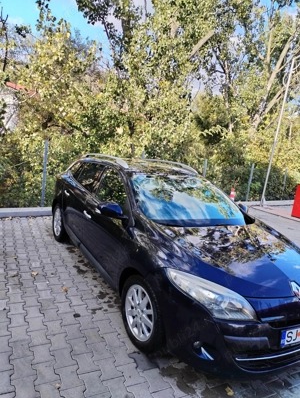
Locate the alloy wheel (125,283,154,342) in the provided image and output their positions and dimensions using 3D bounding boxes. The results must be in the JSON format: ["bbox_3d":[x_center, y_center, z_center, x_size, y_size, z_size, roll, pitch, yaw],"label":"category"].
[{"bbox_3d":[-0.028,0.943,2.529,0.170,0.448,0.448,0,12,-34],"label":"alloy wheel"}]

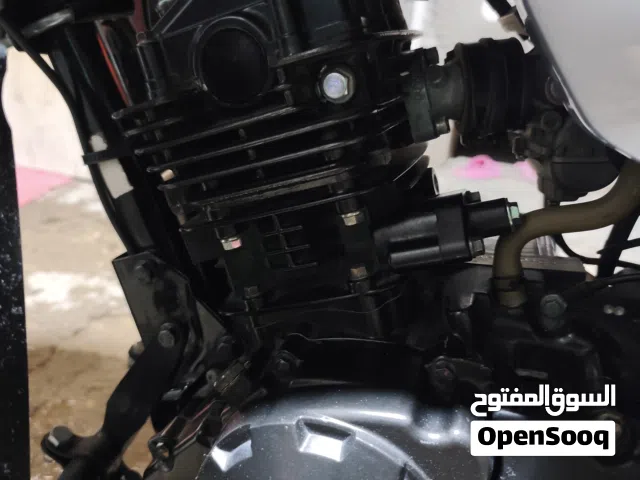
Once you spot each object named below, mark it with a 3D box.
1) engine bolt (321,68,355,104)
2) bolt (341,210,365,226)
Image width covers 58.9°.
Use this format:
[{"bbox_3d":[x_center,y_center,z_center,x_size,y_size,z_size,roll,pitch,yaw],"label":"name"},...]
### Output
[{"bbox_3d":[0.010,-0.093,0.342,0.021,0.021,0.012,-9,17,16],"label":"engine bolt"},{"bbox_3d":[0.020,-0.013,0.350,0.015,0.009,0.015,-9,17,16],"label":"bolt"}]

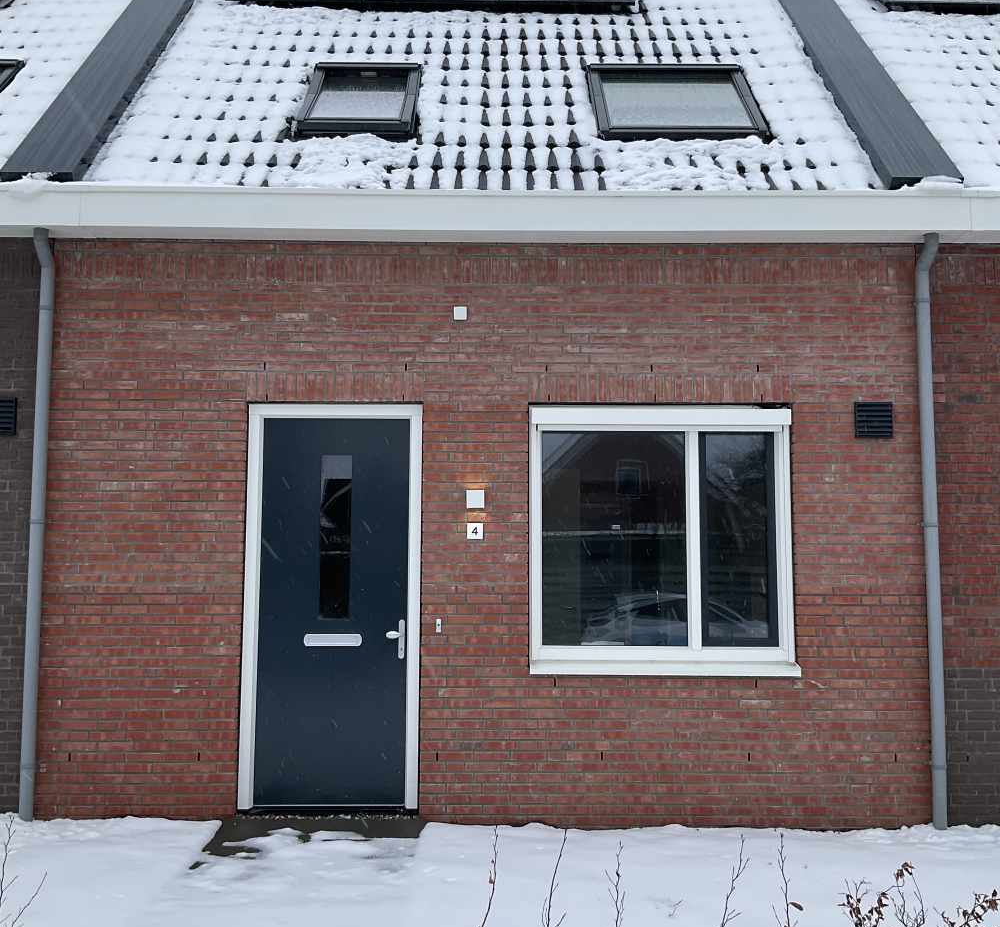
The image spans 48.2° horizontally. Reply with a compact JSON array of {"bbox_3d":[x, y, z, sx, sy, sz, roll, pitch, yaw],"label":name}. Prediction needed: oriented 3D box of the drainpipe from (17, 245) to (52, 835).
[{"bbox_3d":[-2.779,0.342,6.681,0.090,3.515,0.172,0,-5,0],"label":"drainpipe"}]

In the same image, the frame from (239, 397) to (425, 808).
[{"bbox_3d":[-1.017,0.857,6.827,1.072,2.437,0.120,0,-6,0],"label":"frame"}]

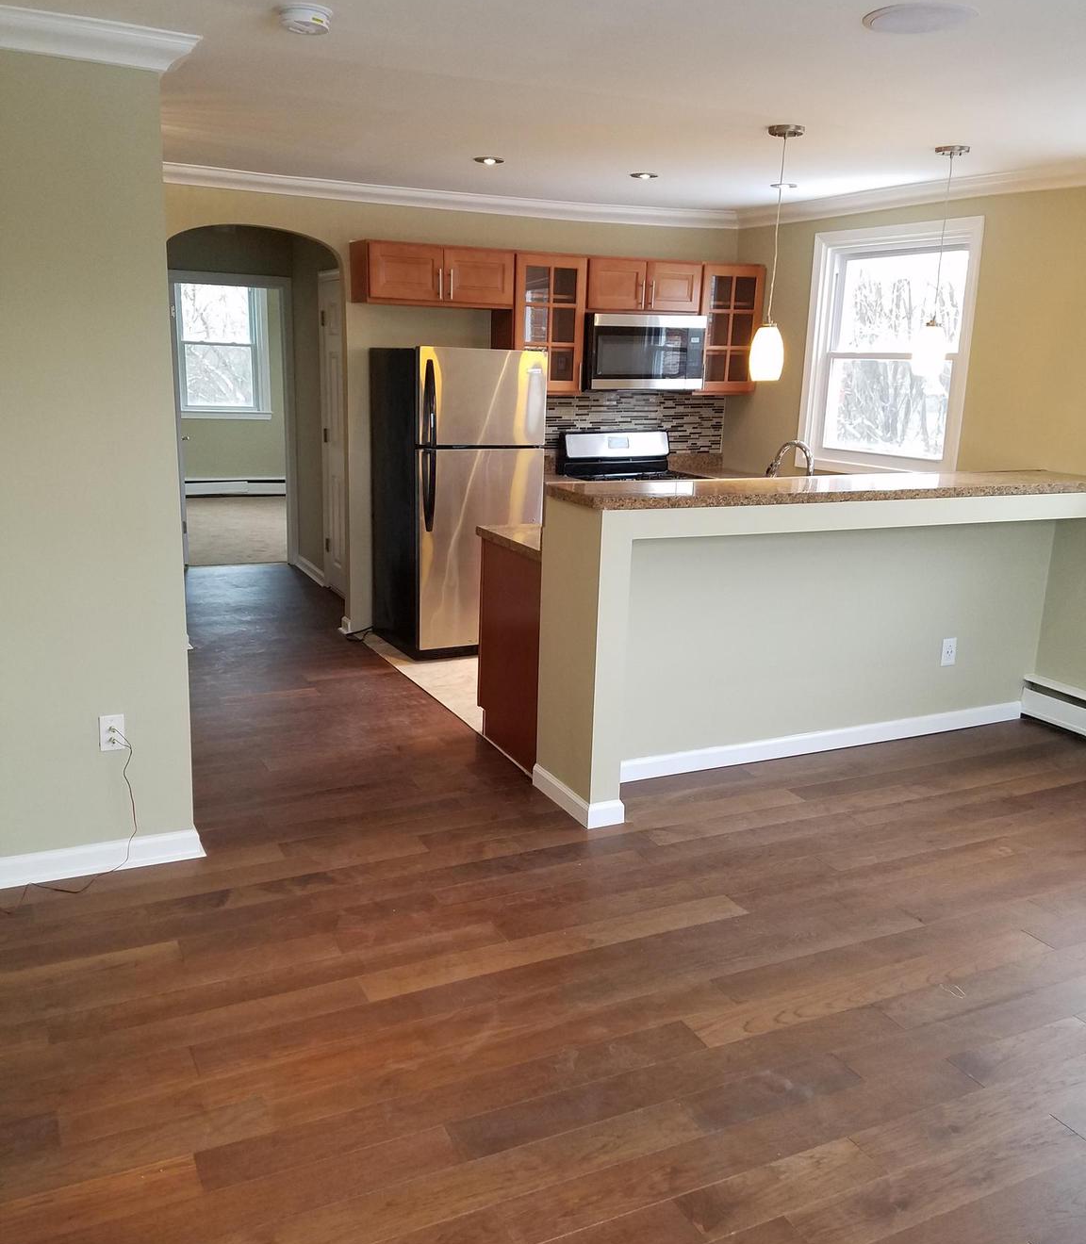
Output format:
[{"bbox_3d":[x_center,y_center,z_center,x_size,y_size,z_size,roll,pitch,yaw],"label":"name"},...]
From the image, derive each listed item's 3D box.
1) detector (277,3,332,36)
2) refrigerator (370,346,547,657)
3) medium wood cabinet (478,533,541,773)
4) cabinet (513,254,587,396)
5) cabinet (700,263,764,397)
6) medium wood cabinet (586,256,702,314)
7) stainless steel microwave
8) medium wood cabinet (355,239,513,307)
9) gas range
[{"bbox_3d":[-0.575,-1.467,2.647,0.128,0.043,0.128,-5,16,-25],"label":"detector"},{"bbox_3d":[-0.483,-0.684,6.080,0.720,1.636,0.750,-6,16,-27],"label":"refrigerator"},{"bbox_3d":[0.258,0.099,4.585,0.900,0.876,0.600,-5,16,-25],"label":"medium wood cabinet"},{"bbox_3d":[-0.022,-1.711,6.269,0.453,0.769,0.327,-5,16,-25],"label":"cabinet"},{"bbox_3d":[1.078,-1.817,6.789,0.462,0.769,0.327,-5,16,-25],"label":"cabinet"},{"bbox_3d":[0.524,-1.990,6.491,0.762,0.300,0.320,-5,16,-25],"label":"medium wood cabinet"},{"bbox_3d":[0.548,-1.633,6.567,0.757,0.424,0.400,-5,16,-25],"label":"stainless steel microwave"},{"bbox_3d":[-0.596,-1.880,5.940,0.832,0.305,0.327,-5,16,-25],"label":"medium wood cabinet"},{"bbox_3d":[0.571,-0.553,6.647,0.757,1.152,0.670,-5,16,-25],"label":"gas range"}]

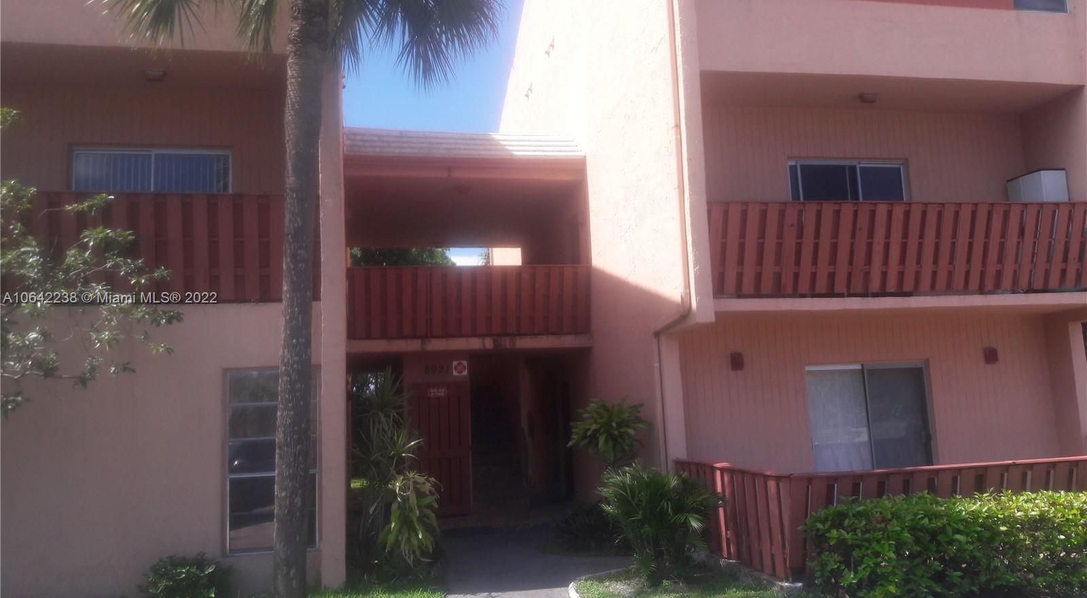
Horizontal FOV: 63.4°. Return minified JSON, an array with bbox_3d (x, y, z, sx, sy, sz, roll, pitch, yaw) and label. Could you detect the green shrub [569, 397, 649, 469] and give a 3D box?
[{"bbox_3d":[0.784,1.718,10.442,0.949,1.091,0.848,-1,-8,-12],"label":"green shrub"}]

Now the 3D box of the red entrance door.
[{"bbox_3d":[-1.555,2.245,13.196,0.929,2.000,0.071,-1,-8,-12],"label":"red entrance door"}]

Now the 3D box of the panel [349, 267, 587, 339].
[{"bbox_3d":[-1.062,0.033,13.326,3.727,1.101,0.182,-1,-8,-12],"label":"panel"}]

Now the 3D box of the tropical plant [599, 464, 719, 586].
[{"bbox_3d":[1.099,2.139,8.489,1.151,1.091,1.010,-1,-8,-12],"label":"tropical plant"}]

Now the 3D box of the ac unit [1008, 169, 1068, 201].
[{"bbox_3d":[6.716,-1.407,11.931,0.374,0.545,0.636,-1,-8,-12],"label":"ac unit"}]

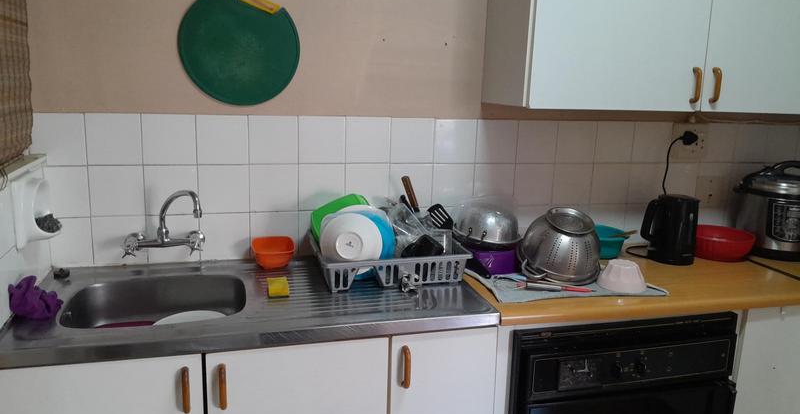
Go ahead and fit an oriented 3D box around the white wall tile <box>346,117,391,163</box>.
[{"bbox_3d":[-0.102,-0.212,1.933,0.149,0.148,0.008,-1,11,-15],"label":"white wall tile"}]

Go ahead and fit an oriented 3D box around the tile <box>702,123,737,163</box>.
[{"bbox_3d":[1.228,-0.246,2.317,0.150,0.150,0.010,-1,11,-14],"label":"tile"}]

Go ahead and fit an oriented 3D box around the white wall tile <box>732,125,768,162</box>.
[{"bbox_3d":[1.350,-0.244,2.309,0.149,0.148,0.008,-1,11,-15],"label":"white wall tile"}]

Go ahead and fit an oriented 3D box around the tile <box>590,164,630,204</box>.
[{"bbox_3d":[0.779,-0.086,2.232,0.150,0.150,0.010,-1,11,-14],"label":"tile"}]

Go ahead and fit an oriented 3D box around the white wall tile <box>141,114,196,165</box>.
[{"bbox_3d":[-0.693,-0.202,1.816,0.150,0.150,0.010,-1,10,-14],"label":"white wall tile"}]

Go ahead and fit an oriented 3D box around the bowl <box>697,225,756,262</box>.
[{"bbox_3d":[1.122,0.132,2.142,0.245,0.080,0.245,2,11,0],"label":"bowl"}]

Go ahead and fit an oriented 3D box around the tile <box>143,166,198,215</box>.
[{"bbox_3d":[-0.686,-0.051,1.810,0.149,0.148,0.008,-1,11,-15],"label":"tile"}]

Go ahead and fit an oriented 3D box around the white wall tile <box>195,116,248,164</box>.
[{"bbox_3d":[-0.537,-0.202,1.820,0.149,0.148,0.008,-1,11,-15],"label":"white wall tile"}]

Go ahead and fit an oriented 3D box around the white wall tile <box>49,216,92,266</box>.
[{"bbox_3d":[-0.976,0.104,1.798,0.115,0.147,0.010,-1,10,-14],"label":"white wall tile"}]

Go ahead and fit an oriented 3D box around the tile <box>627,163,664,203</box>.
[{"bbox_3d":[0.928,-0.089,2.261,0.150,0.150,0.010,-1,10,-14],"label":"tile"}]

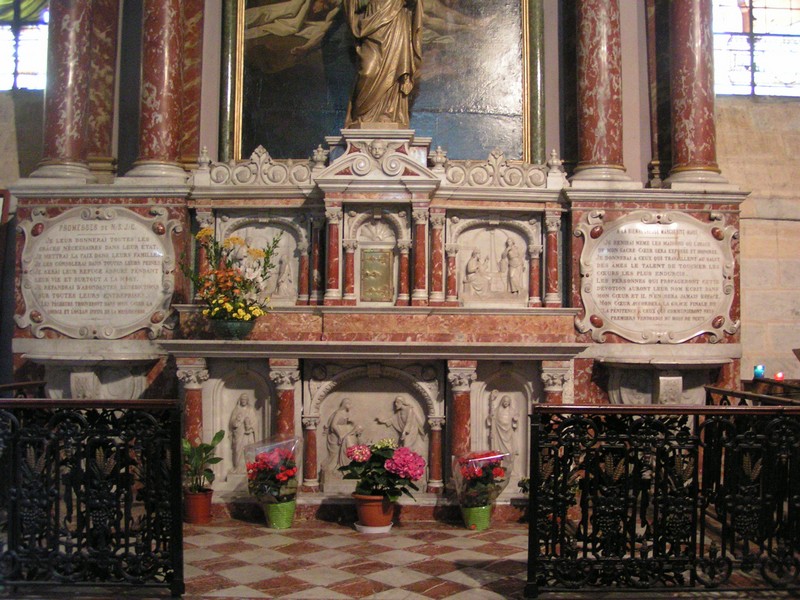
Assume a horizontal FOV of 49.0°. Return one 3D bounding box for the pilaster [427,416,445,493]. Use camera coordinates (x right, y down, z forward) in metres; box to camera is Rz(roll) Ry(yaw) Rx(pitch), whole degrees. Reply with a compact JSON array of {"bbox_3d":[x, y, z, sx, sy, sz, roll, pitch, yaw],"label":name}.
[{"bbox_3d":[0.215,0.909,5.165,0.106,0.444,0.105,1,-2,0],"label":"pilaster"}]

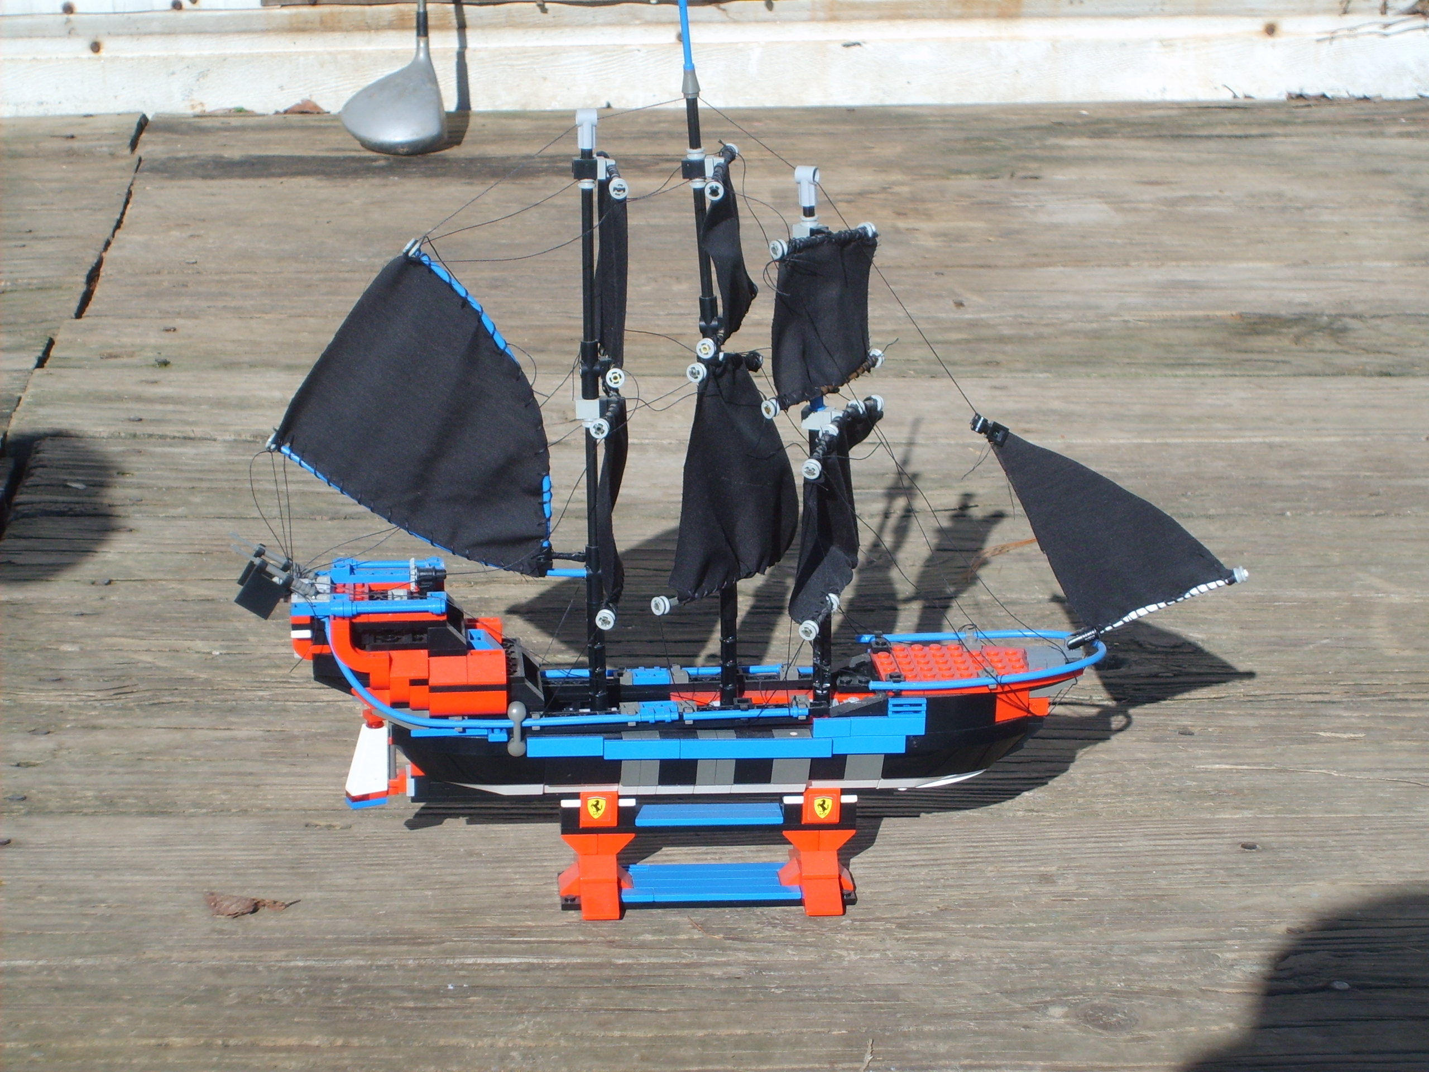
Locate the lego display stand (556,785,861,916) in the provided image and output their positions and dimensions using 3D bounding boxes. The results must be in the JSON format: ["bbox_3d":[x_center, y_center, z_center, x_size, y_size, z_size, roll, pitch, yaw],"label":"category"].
[{"bbox_3d":[-0.003,0.132,1.458,0.128,0.052,0.053,-1,18,-3],"label":"lego display stand"}]

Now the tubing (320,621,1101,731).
[{"bbox_3d":[0.004,0.047,1.428,0.337,0.049,0.059,0,19,-5],"label":"tubing"}]

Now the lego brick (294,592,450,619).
[{"bbox_3d":[-0.143,0.029,1.383,0.065,0.007,0.013,0,19,-5],"label":"lego brick"}]

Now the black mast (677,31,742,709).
[{"bbox_3d":[-0.003,-0.066,1.388,0.011,0.297,0.011,-5,19,-4],"label":"black mast"}]

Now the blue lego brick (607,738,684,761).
[{"bbox_3d":[-0.030,0.089,1.409,0.032,0.009,0.007,-1,10,-3],"label":"blue lego brick"}]

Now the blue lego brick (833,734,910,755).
[{"bbox_3d":[0.065,0.088,1.419,0.032,0.009,0.007,-1,10,-3],"label":"blue lego brick"}]

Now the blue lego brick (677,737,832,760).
[{"bbox_3d":[0.018,0.089,1.411,0.064,0.009,0.007,-1,10,-3],"label":"blue lego brick"}]

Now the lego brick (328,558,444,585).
[{"bbox_3d":[-0.139,0.015,1.427,0.049,0.007,0.013,0,19,-5],"label":"lego brick"}]

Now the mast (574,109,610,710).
[{"bbox_3d":[-0.051,-0.049,1.390,0.011,0.261,0.011,-2,19,-5],"label":"mast"}]

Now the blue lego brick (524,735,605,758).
[{"bbox_3d":[-0.063,0.088,1.410,0.032,0.009,0.007,-1,10,-3],"label":"blue lego brick"}]

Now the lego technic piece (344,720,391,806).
[{"bbox_3d":[-0.149,0.098,1.436,0.017,0.037,0.008,-8,20,-24],"label":"lego technic piece"}]

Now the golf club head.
[{"bbox_3d":[-0.287,-0.384,2.981,0.095,0.070,0.102,-1,38,-3],"label":"golf club head"}]

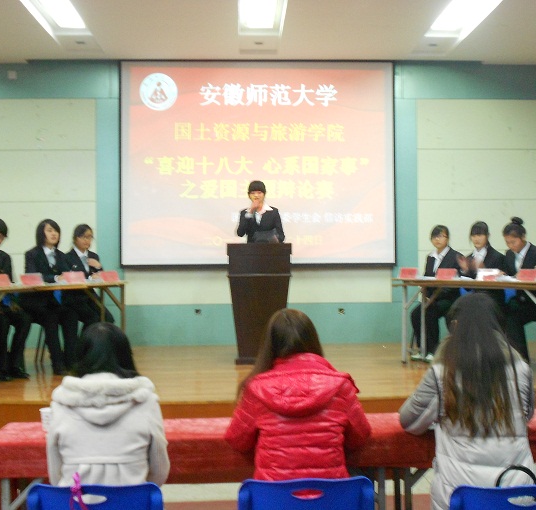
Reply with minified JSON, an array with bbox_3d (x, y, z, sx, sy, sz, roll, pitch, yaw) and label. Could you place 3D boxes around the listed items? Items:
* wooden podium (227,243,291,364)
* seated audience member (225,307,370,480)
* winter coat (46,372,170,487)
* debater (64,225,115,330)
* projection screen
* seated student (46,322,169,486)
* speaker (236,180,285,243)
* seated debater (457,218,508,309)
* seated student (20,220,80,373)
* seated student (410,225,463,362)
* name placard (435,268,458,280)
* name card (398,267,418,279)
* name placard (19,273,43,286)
[{"bbox_3d":[-0.078,0.416,7.780,0.575,1.100,0.480,0,1,-2],"label":"wooden podium"},{"bbox_3d":[0.093,0.801,3.000,0.510,1.260,0.720,-1,0,-3],"label":"seated audience member"},{"bbox_3d":[-0.530,0.695,2.870,0.440,0.610,0.440,-1,0,-3],"label":"winter coat"},{"bbox_3d":[-1.603,0.348,7.708,0.450,1.260,0.740,-1,1,-37],"label":"debater"},{"bbox_3d":[-0.109,-1.005,9.250,3.000,2.250,0.050,-1,0,-2],"label":"projection screen"},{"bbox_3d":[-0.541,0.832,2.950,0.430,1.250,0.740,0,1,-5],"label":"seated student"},{"bbox_3d":[-0.080,0.136,8.100,0.470,1.700,0.360,-1,0,-2],"label":"speaker"},{"bbox_3d":[1.841,0.322,7.526,0.460,1.270,0.740,0,1,40],"label":"seated debater"},{"bbox_3d":[-1.890,0.339,7.446,0.460,1.290,0.740,-1,1,-36],"label":"seated student"},{"bbox_3d":[1.529,0.335,7.827,0.450,1.240,0.700,0,1,38],"label":"seated student"},{"bbox_3d":[1.574,0.175,7.450,0.085,0.100,0.200,-1,1,-42],"label":"name placard"},{"bbox_3d":[1.263,0.165,7.580,0.190,0.100,0.080,0,1,41],"label":"name card"},{"bbox_3d":[-1.970,0.211,7.050,0.085,0.100,0.200,0,0,41],"label":"name placard"}]

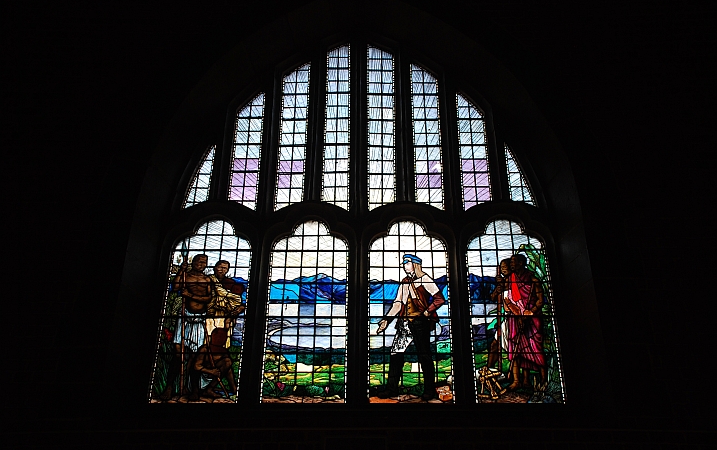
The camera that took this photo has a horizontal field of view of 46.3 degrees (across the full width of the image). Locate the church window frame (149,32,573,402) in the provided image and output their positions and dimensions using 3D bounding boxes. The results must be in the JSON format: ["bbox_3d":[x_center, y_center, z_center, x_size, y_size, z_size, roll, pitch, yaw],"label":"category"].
[{"bbox_3d":[0.000,-0.229,6.747,2.950,3.520,0.280,0,-32,0],"label":"church window frame"}]

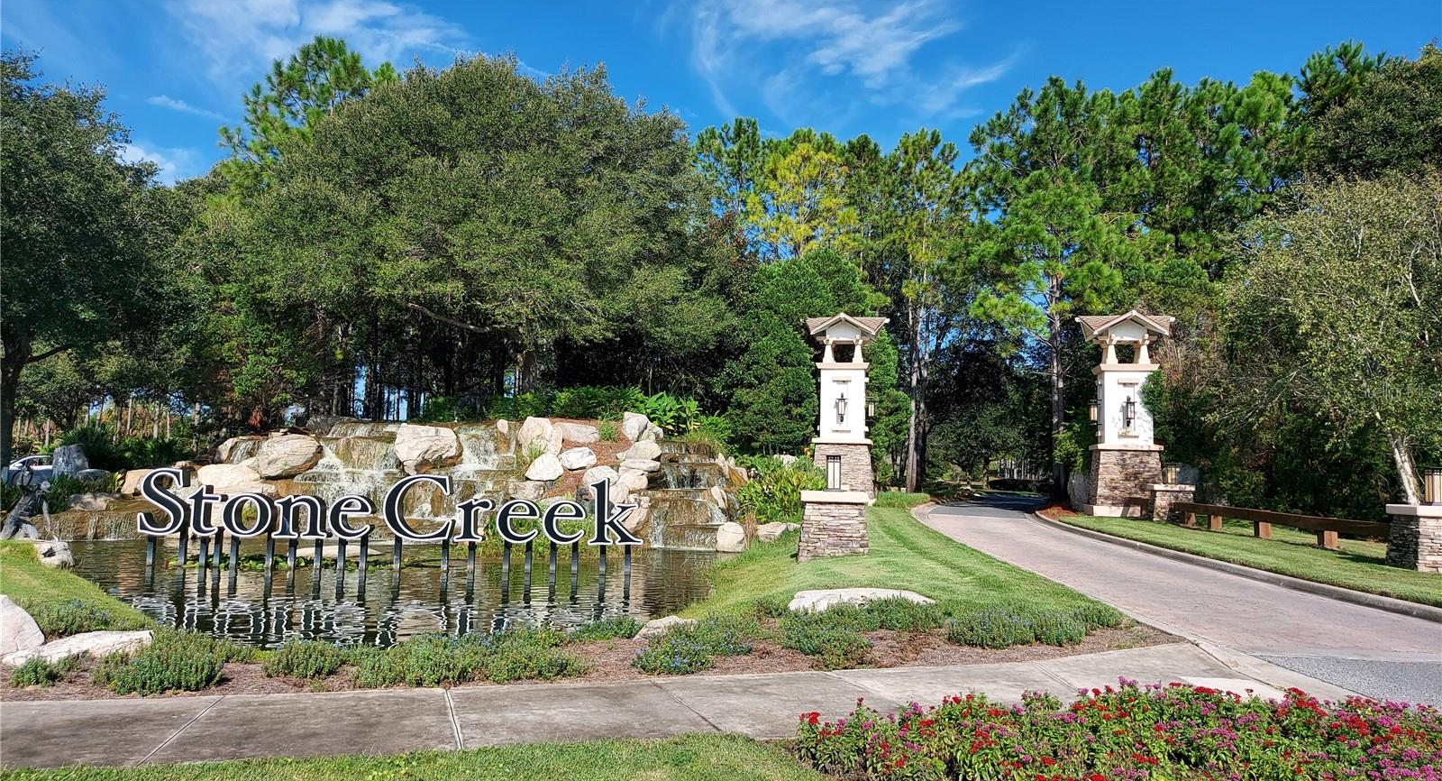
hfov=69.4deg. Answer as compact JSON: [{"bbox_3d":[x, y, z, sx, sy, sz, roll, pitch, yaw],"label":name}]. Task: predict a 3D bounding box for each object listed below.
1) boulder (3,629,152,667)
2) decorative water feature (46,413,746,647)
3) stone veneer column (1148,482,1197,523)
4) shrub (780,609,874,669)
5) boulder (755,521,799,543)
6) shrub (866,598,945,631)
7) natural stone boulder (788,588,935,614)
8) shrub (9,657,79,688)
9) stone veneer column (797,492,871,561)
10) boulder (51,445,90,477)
[{"bbox_3d":[-4.987,1.940,8.067,1.080,0.230,0.600,5,-6,-35],"label":"boulder"},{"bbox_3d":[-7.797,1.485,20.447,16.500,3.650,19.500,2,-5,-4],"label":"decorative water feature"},{"bbox_3d":[14.651,3.615,33.817,1.250,1.190,1.250,0,-5,14],"label":"stone veneer column"},{"bbox_3d":[0.915,2.120,8.955,0.820,0.300,1.050,1,-5,5],"label":"shrub"},{"bbox_3d":[1.329,3.321,24.810,1.050,0.510,0.800,1,-5,3],"label":"boulder"},{"bbox_3d":[1.875,2.250,10.600,0.800,0.280,0.650,1,-5,10],"label":"shrub"},{"bbox_3d":[1.529,2.274,11.351,1.600,0.260,0.800,1,-5,7],"label":"natural stone boulder"},{"bbox_3d":[-4.568,1.863,7.020,0.440,0.230,0.400,4,-6,-32],"label":"shrub"},{"bbox_3d":[2.056,2.417,18.915,1.220,1.190,1.200,1,-5,5],"label":"stone veneer column"},{"bbox_3d":[-18.699,2.071,29.931,0.950,1.030,0.800,4,-6,-32],"label":"boulder"}]

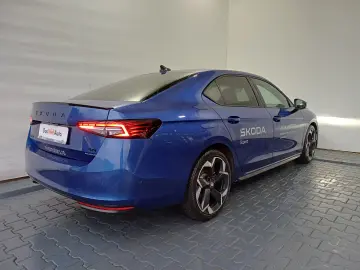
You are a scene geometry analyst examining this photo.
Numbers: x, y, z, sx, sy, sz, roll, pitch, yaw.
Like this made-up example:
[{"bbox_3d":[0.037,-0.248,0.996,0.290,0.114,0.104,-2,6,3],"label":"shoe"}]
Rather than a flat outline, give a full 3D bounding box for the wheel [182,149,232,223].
[{"bbox_3d":[0.232,0.449,2.437,0.235,0.668,0.668,8,11,42],"label":"wheel"}]

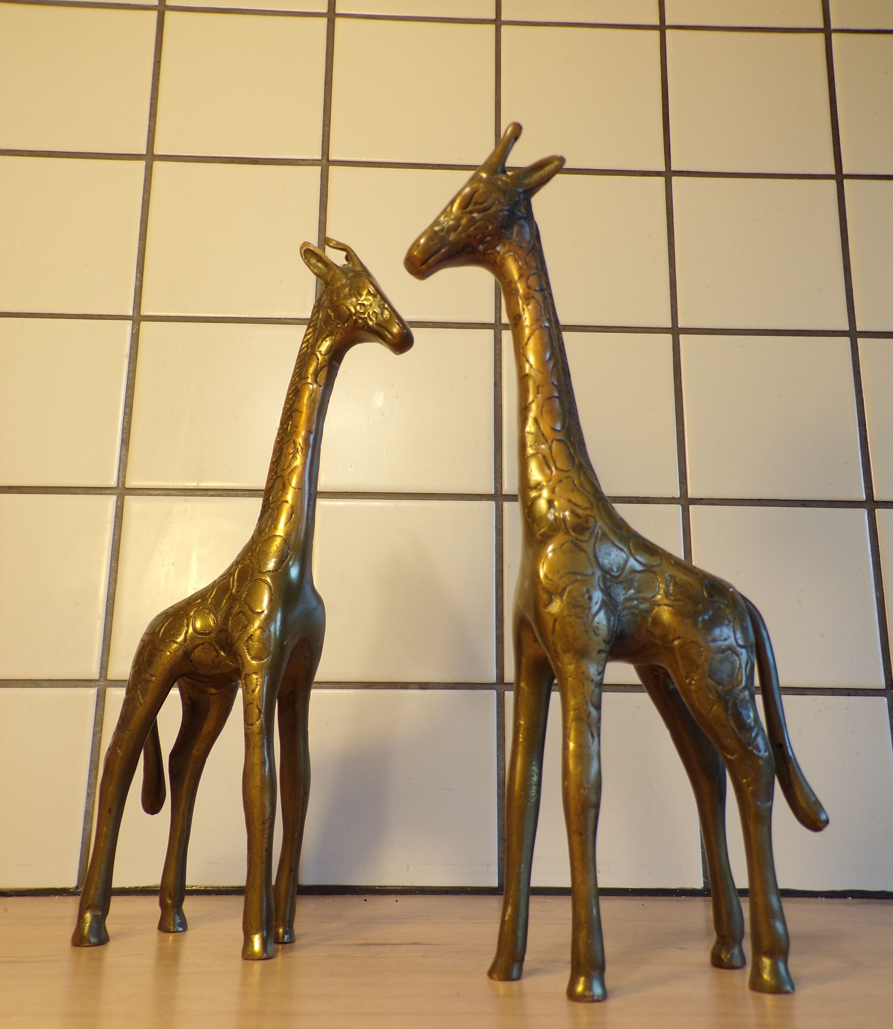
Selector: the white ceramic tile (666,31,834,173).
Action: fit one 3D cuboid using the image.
[{"bbox_3d":[0.186,-0.253,0.594,0.099,0.099,0.008,1,-13,-2],"label":"white ceramic tile"}]

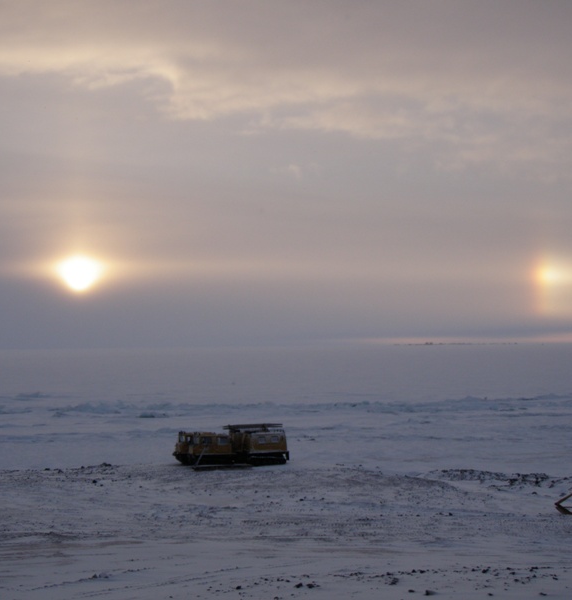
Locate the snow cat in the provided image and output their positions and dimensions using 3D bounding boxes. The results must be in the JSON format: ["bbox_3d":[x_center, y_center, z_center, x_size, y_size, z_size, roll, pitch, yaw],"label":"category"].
[{"bbox_3d":[-3.503,9.293,76.000,7.100,2.650,2.000,1,-3,-31],"label":"snow cat"}]

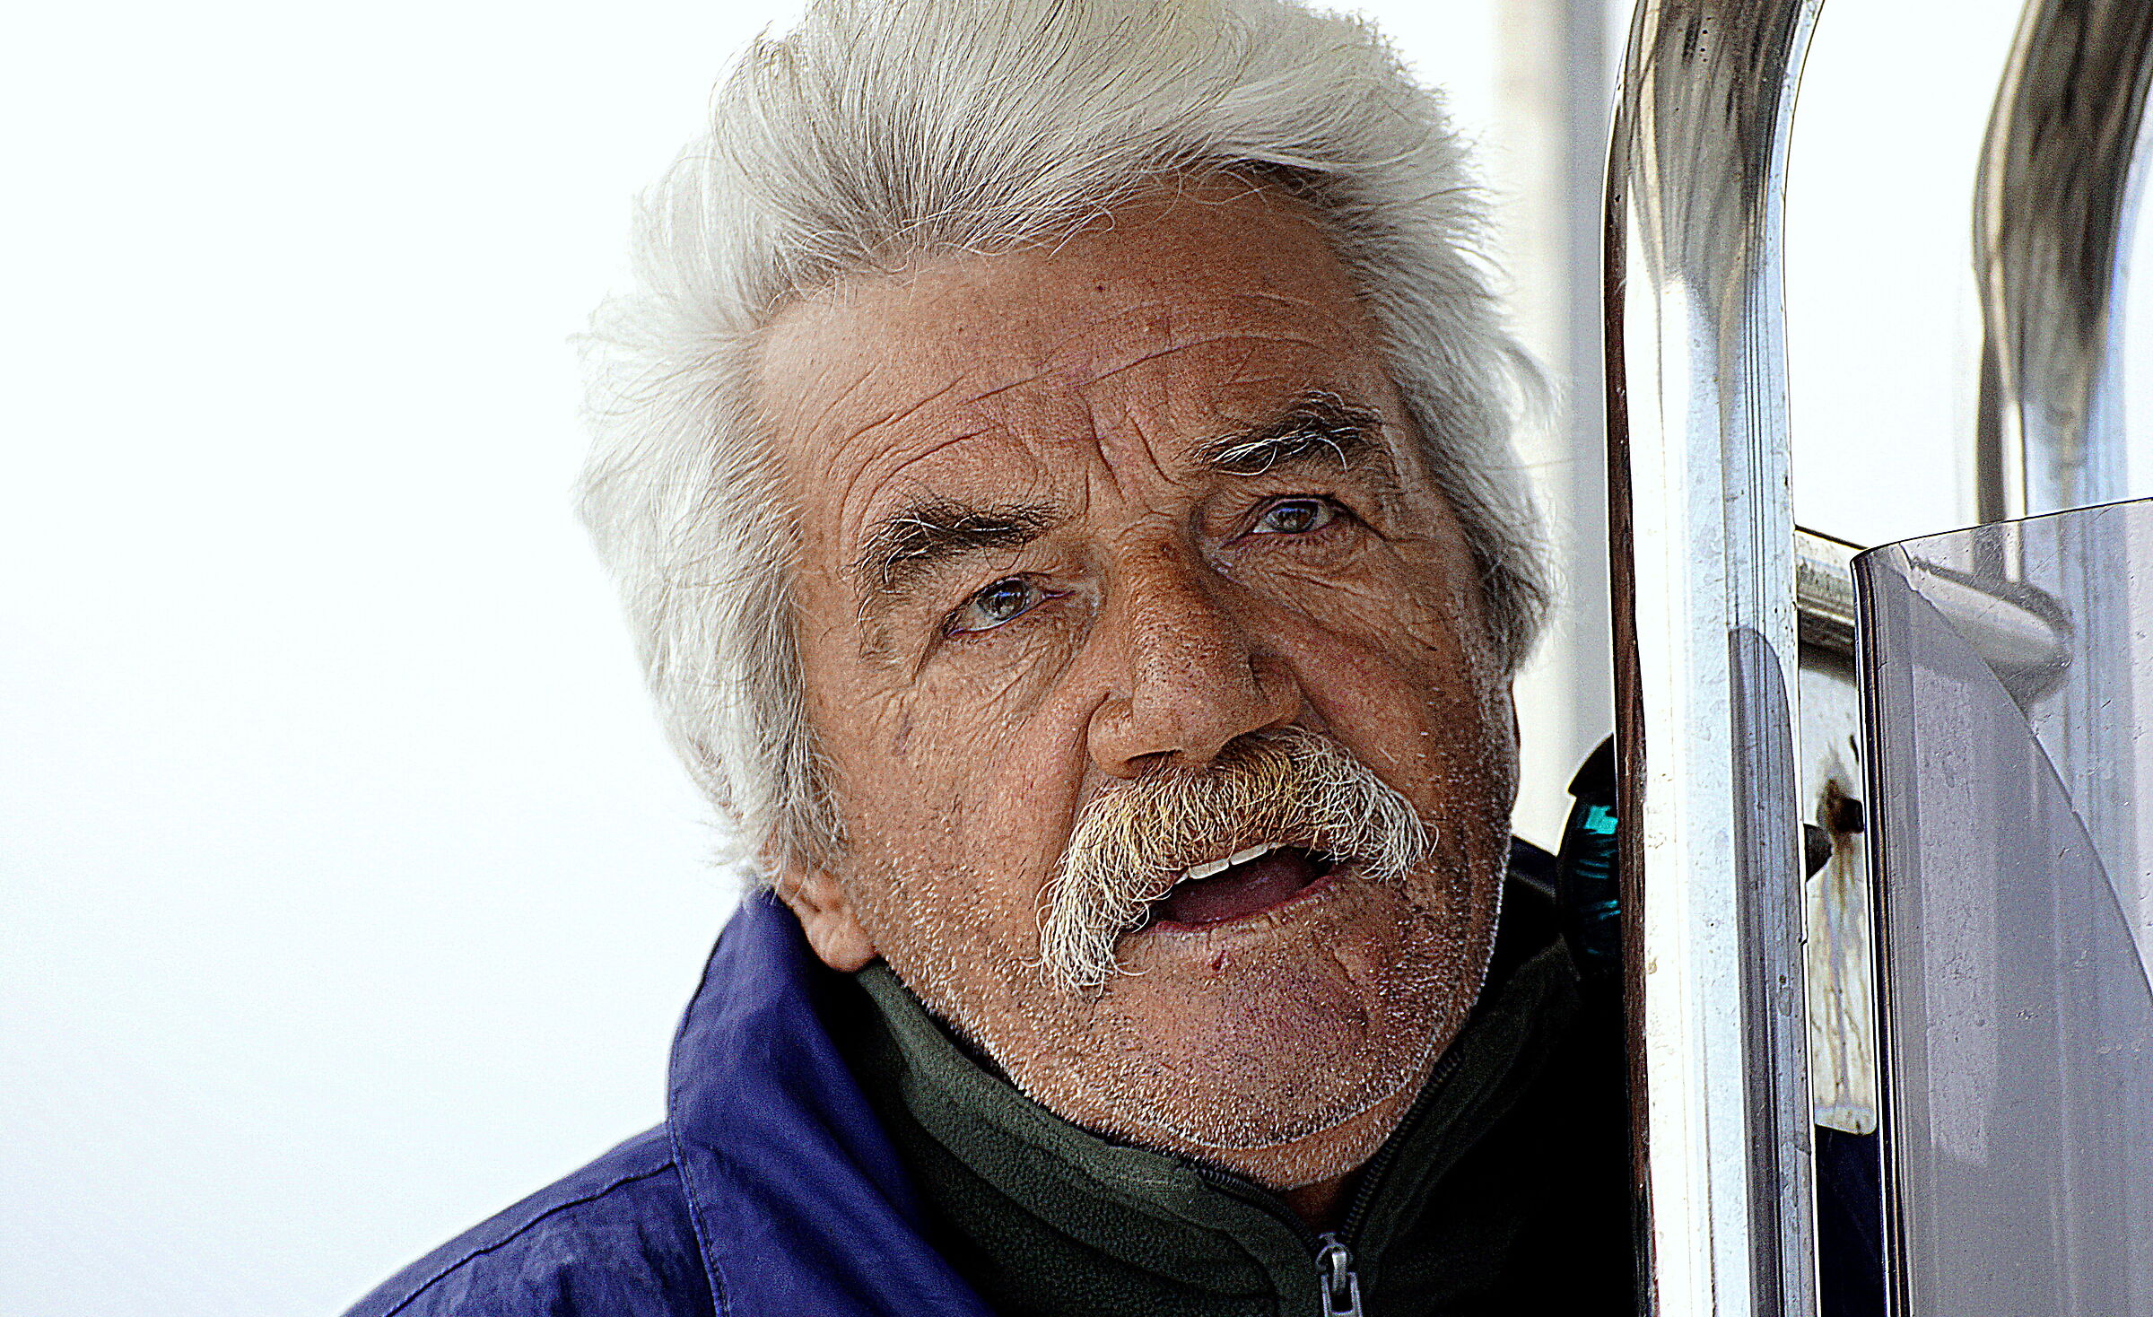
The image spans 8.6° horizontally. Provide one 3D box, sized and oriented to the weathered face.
[{"bbox_3d":[0.015,0.011,2.974,0.154,0.205,0.122,-16,-7,-11],"label":"weathered face"}]

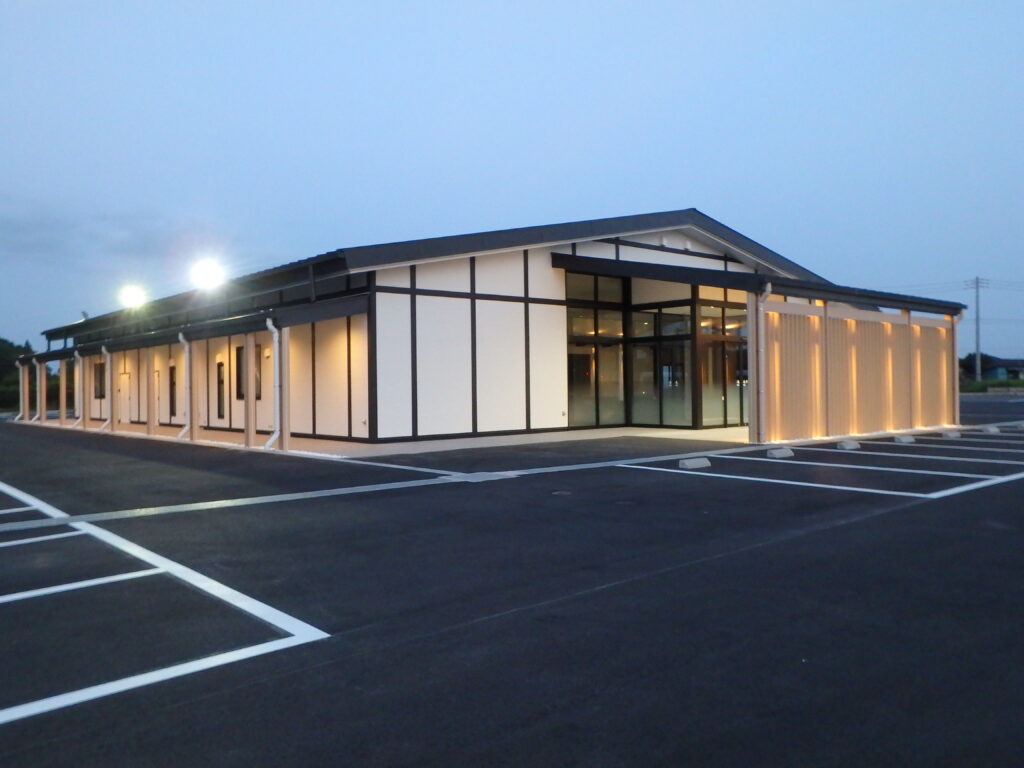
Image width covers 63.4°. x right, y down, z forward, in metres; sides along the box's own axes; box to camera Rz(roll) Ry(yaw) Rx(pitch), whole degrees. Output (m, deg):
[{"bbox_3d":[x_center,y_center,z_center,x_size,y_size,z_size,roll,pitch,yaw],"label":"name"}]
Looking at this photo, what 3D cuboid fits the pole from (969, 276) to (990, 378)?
[{"bbox_3d":[46.255,-5.448,82.041,2.100,10.400,0.450,-1,0,29],"label":"pole"}]

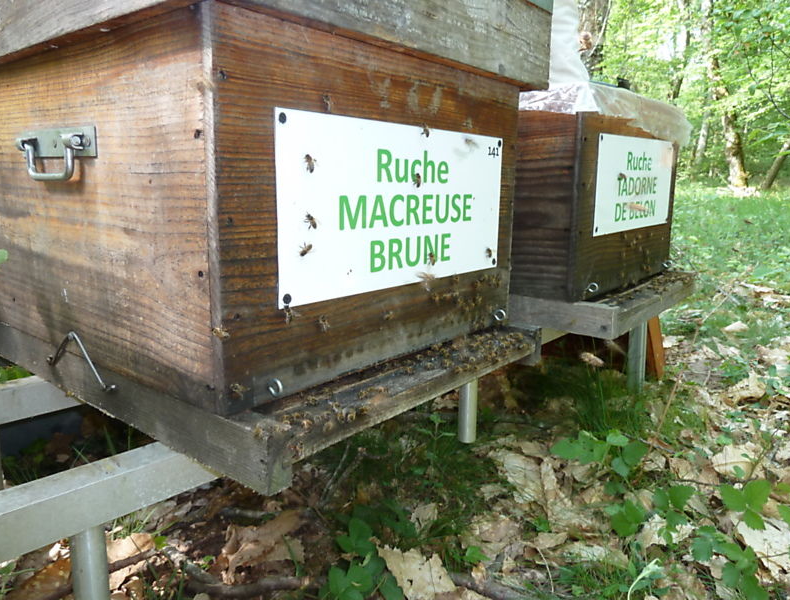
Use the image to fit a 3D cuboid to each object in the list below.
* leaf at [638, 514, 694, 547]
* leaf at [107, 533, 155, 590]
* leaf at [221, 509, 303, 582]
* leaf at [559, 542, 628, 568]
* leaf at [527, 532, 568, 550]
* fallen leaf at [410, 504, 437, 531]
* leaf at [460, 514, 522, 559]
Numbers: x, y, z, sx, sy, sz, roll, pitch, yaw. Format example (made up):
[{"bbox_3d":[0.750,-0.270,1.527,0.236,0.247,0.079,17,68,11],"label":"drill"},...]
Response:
[{"bbox_3d":[0.334,0.284,0.713,0.073,0.015,0.055,5,12,27],"label":"leaf"},{"bbox_3d":[-0.285,0.278,0.620,0.046,0.022,0.064,-1,12,-10],"label":"leaf"},{"bbox_3d":[-0.145,0.269,0.638,0.088,0.038,0.074,-6,13,-30],"label":"leaf"},{"bbox_3d":[0.229,0.295,0.667,0.080,0.014,0.042,4,12,20],"label":"leaf"},{"bbox_3d":[0.177,0.280,0.671,0.047,0.010,0.019,-1,12,-8],"label":"leaf"},{"bbox_3d":[0.036,0.267,0.711,0.032,0.018,0.036,1,12,-1],"label":"fallen leaf"},{"bbox_3d":[0.111,0.275,0.673,0.072,0.022,0.052,-1,12,-10],"label":"leaf"}]

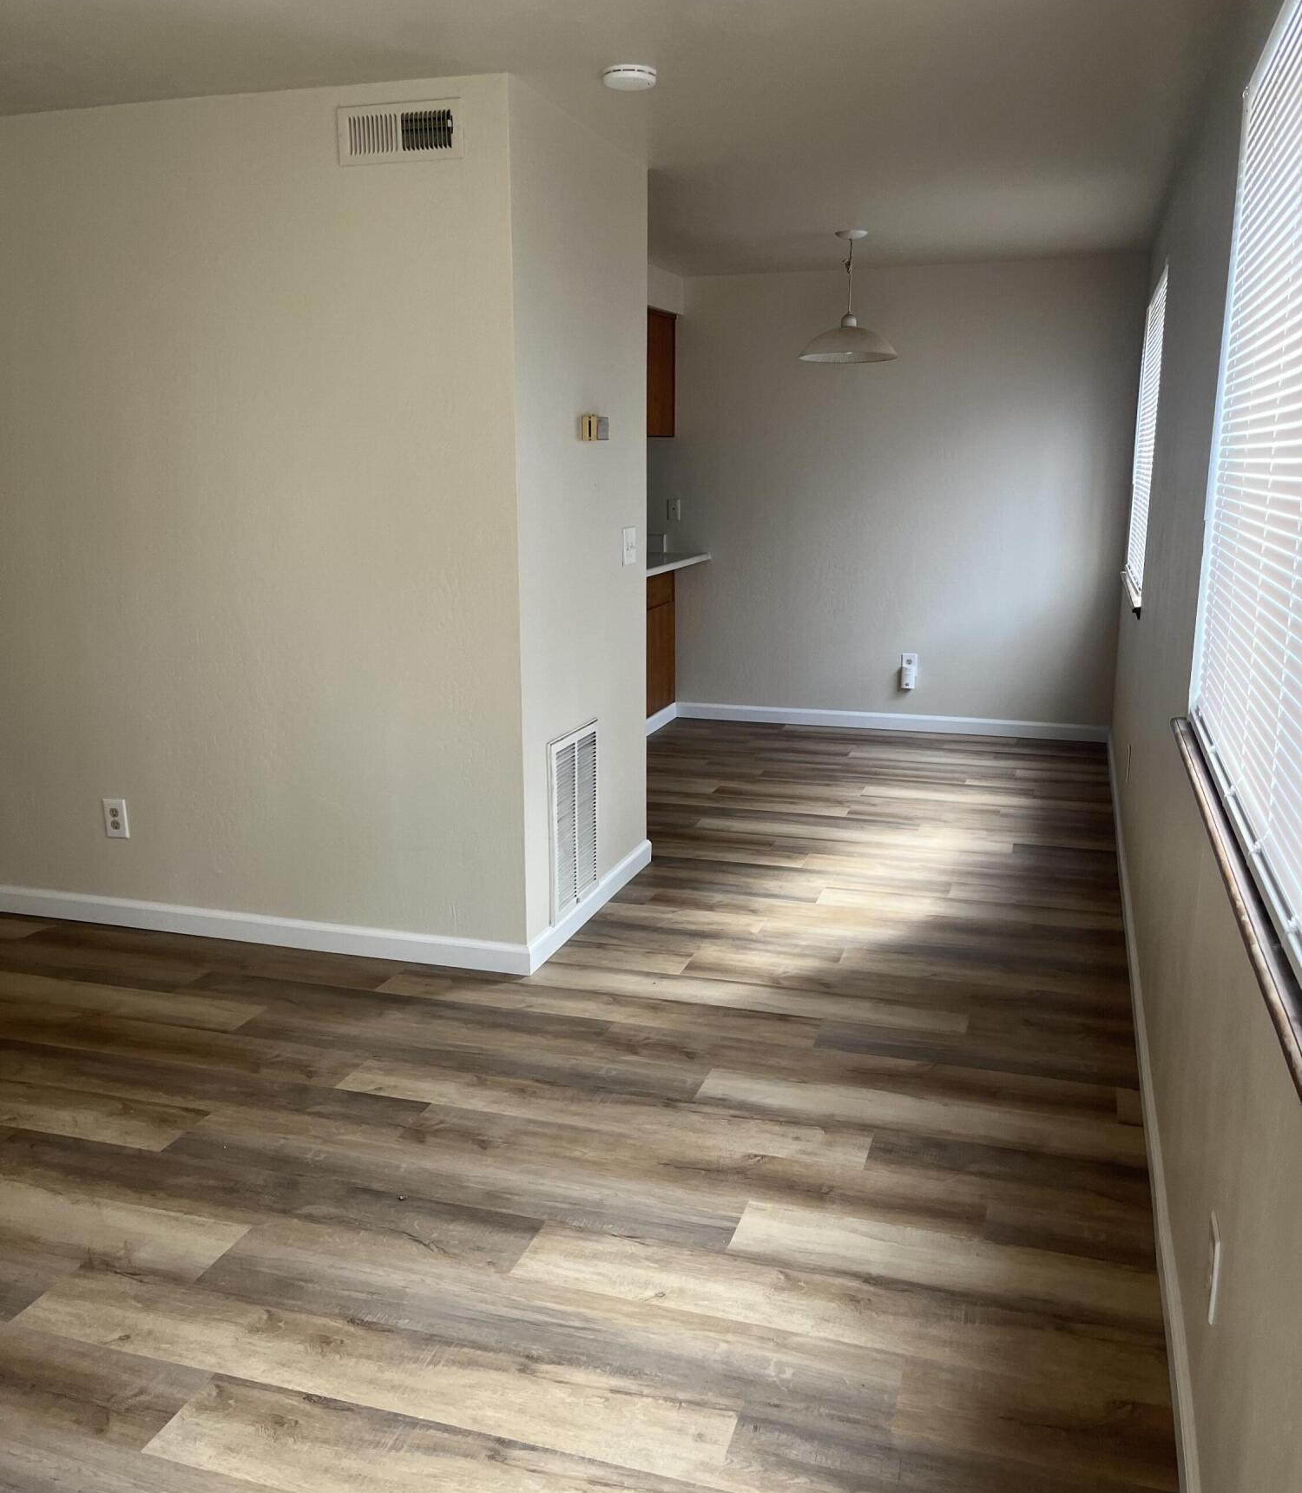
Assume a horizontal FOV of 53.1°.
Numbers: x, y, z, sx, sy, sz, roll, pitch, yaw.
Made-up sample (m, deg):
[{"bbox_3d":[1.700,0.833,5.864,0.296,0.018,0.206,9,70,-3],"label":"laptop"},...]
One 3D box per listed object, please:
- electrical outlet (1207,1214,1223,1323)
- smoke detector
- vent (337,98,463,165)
[{"bbox_3d":[0.750,0.699,1.752,0.012,0.121,0.077,4,13,17],"label":"electrical outlet"},{"bbox_3d":[-0.049,-1.607,3.128,0.131,0.037,0.131,0,13,0],"label":"smoke detector"},{"bbox_3d":[-0.630,-1.535,3.259,0.343,0.140,0.016,4,13,17],"label":"vent"}]

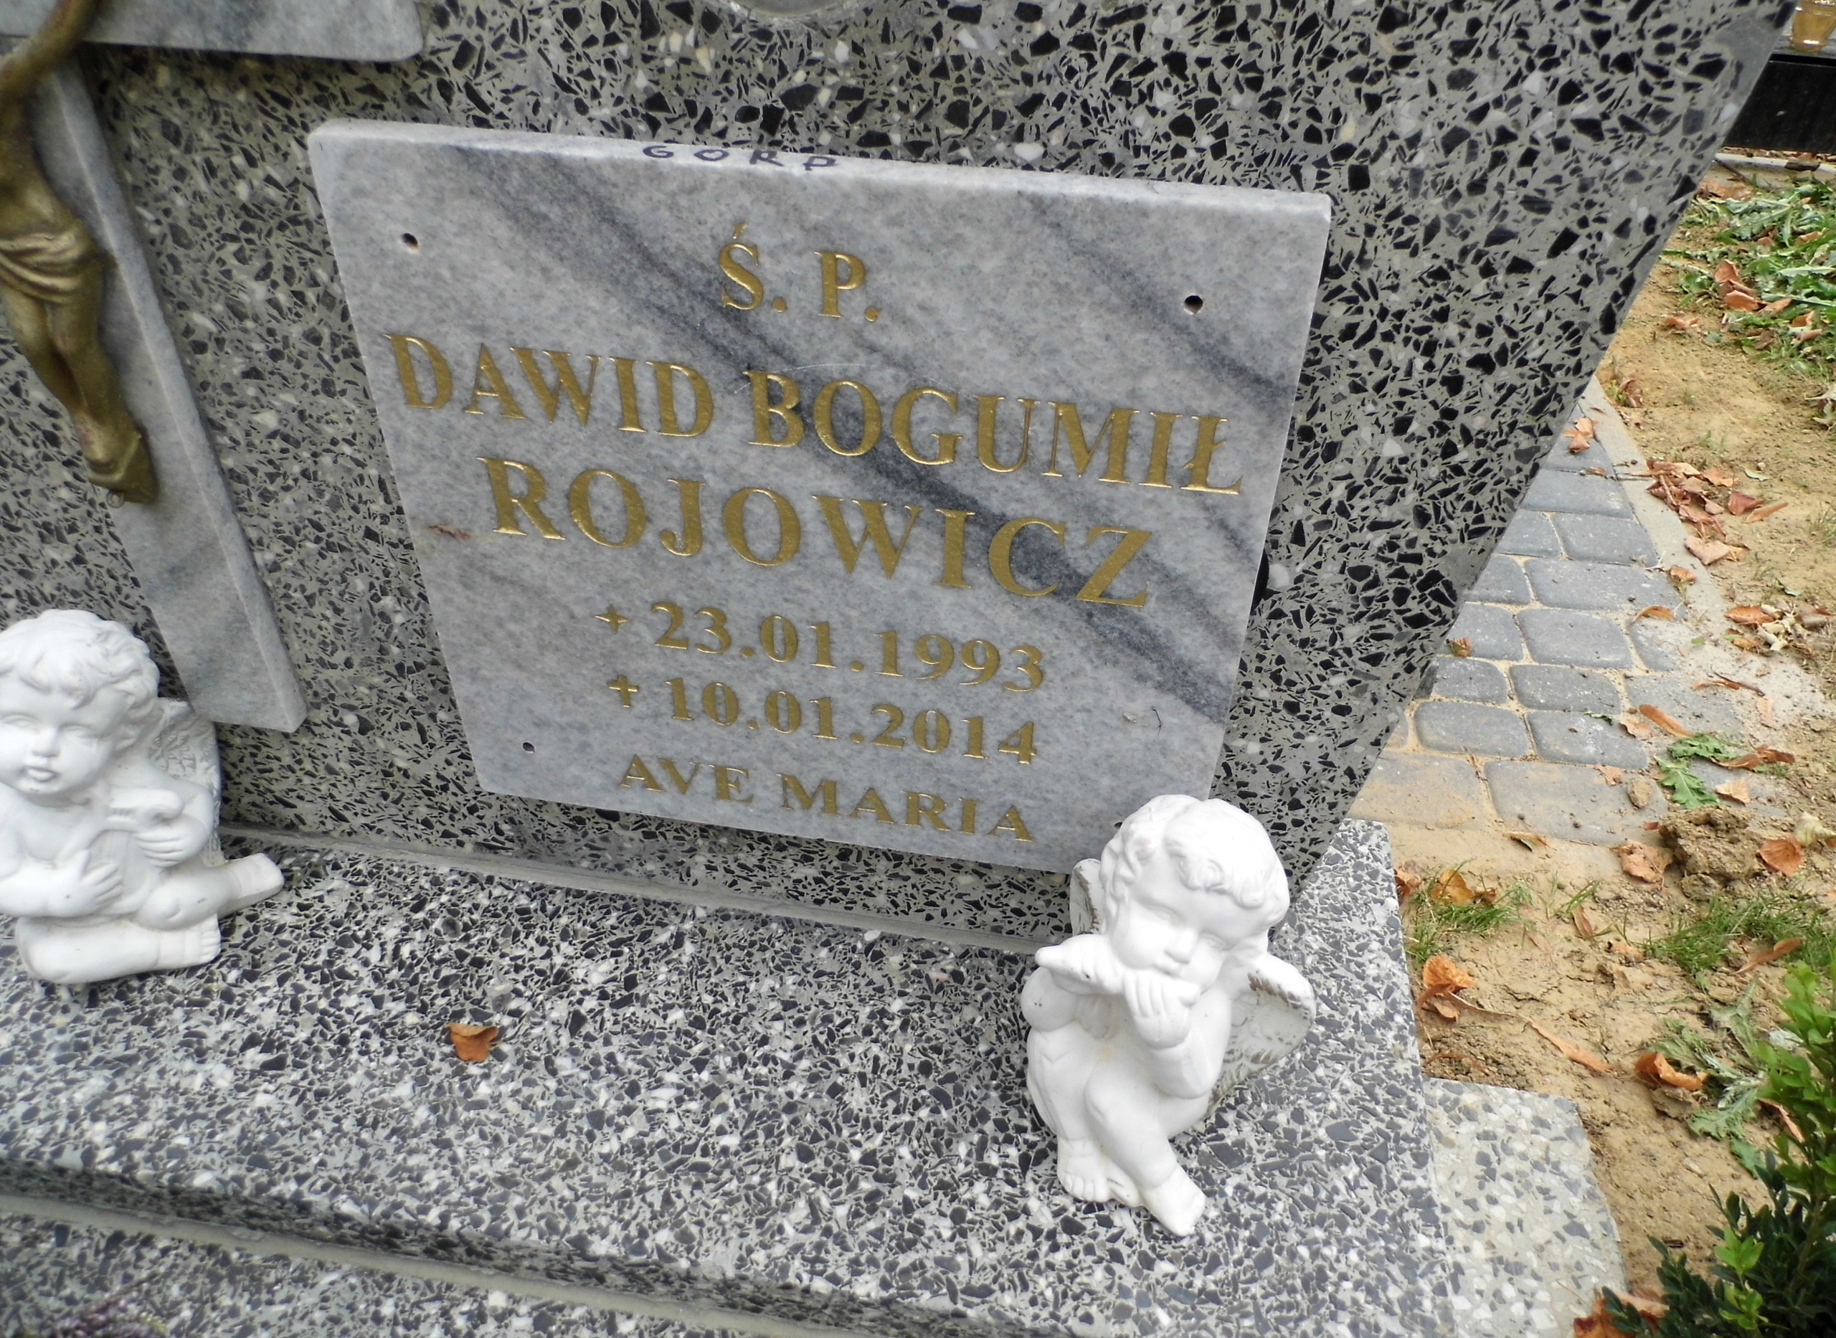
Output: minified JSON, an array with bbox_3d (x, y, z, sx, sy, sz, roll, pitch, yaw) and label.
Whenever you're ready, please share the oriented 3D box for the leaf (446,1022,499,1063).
[{"bbox_3d":[-0.260,0.218,0.774,0.028,0.011,0.021,3,40,2],"label":"leaf"}]

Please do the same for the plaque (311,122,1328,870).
[{"bbox_3d":[-0.051,-0.056,0.659,0.420,0.386,0.021,7,40,7],"label":"plaque"}]

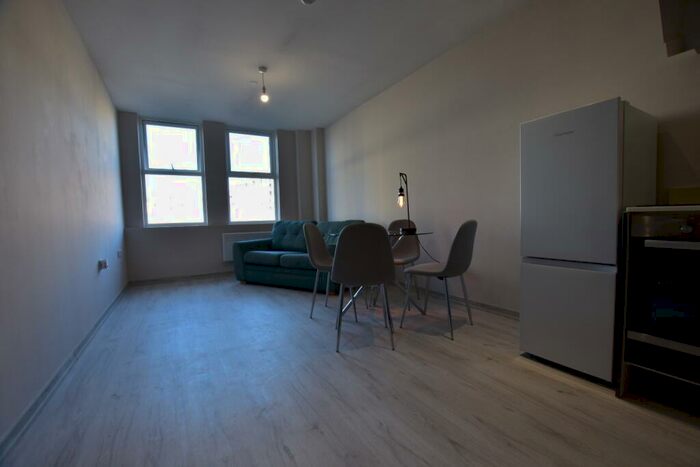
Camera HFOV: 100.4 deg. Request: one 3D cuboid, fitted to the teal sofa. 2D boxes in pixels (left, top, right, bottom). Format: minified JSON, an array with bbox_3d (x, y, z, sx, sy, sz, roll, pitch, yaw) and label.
[{"bbox_3d":[-0.700,0.266,4.178,1.760,0.857,0.866,0,4,29],"label":"teal sofa"}]

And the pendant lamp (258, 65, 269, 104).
[{"bbox_3d":[-0.957,-1.645,3.256,0.100,0.370,0.100,-3,4,-31],"label":"pendant lamp"}]

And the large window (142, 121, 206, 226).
[{"bbox_3d":[-2.799,-0.934,4.689,0.862,1.623,0.100,-3,4,-31],"label":"large window"}]

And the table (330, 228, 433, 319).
[{"bbox_3d":[0.291,0.379,2.631,0.820,0.750,0.820,-1,3,0],"label":"table"}]

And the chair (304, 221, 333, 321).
[{"bbox_3d":[-0.118,0.329,2.733,0.510,0.864,0.440,0,3,18],"label":"chair"}]

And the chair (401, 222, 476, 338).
[{"bbox_3d":[0.722,0.329,2.353,0.510,0.864,0.440,1,4,40],"label":"chair"}]

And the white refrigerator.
[{"bbox_3d":[1.440,0.047,1.789,0.588,1.452,0.453,-4,4,-33],"label":"white refrigerator"}]

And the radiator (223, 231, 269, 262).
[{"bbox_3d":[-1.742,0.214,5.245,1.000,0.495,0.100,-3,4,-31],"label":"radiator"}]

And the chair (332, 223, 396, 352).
[{"bbox_3d":[0.093,0.358,2.133,0.440,0.864,0.510,-2,3,-2],"label":"chair"}]

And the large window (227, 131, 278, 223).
[{"bbox_3d":[-1.749,-1.007,5.320,0.880,1.623,0.100,-3,4,-31],"label":"large window"}]

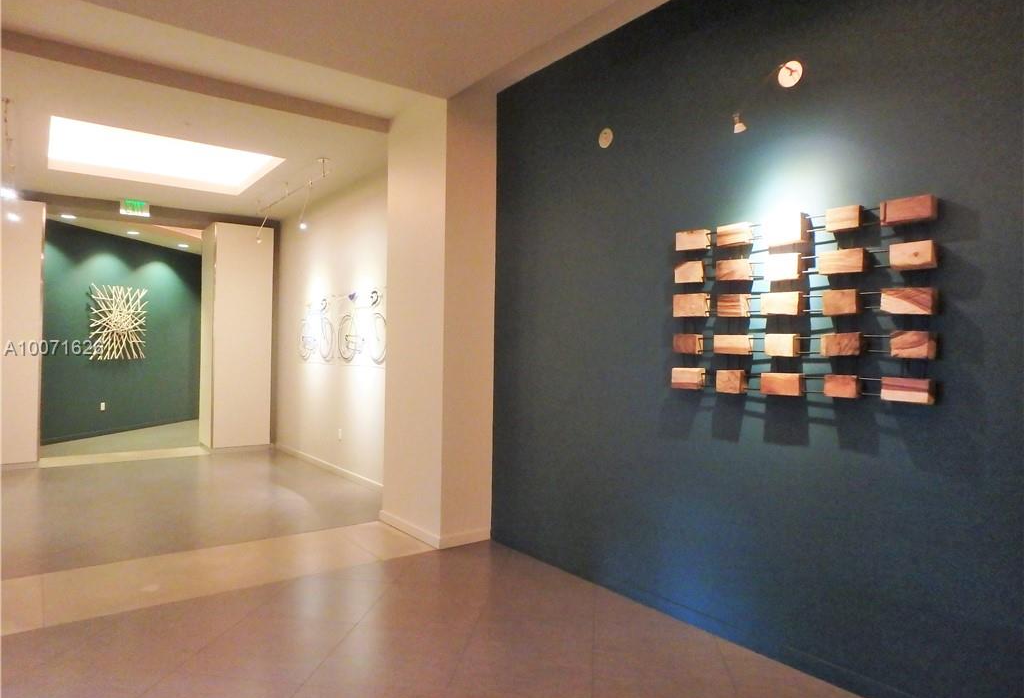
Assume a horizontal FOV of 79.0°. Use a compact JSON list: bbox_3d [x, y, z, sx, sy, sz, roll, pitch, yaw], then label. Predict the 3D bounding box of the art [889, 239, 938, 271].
[{"bbox_3d":[1.660,-0.391,2.567,0.062,0.095,0.151,1,-1,-38],"label":"art"}]

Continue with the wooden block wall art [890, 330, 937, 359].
[{"bbox_3d":[1.657,-0.017,2.567,0.070,0.107,0.136,1,-1,-38],"label":"wooden block wall art"}]

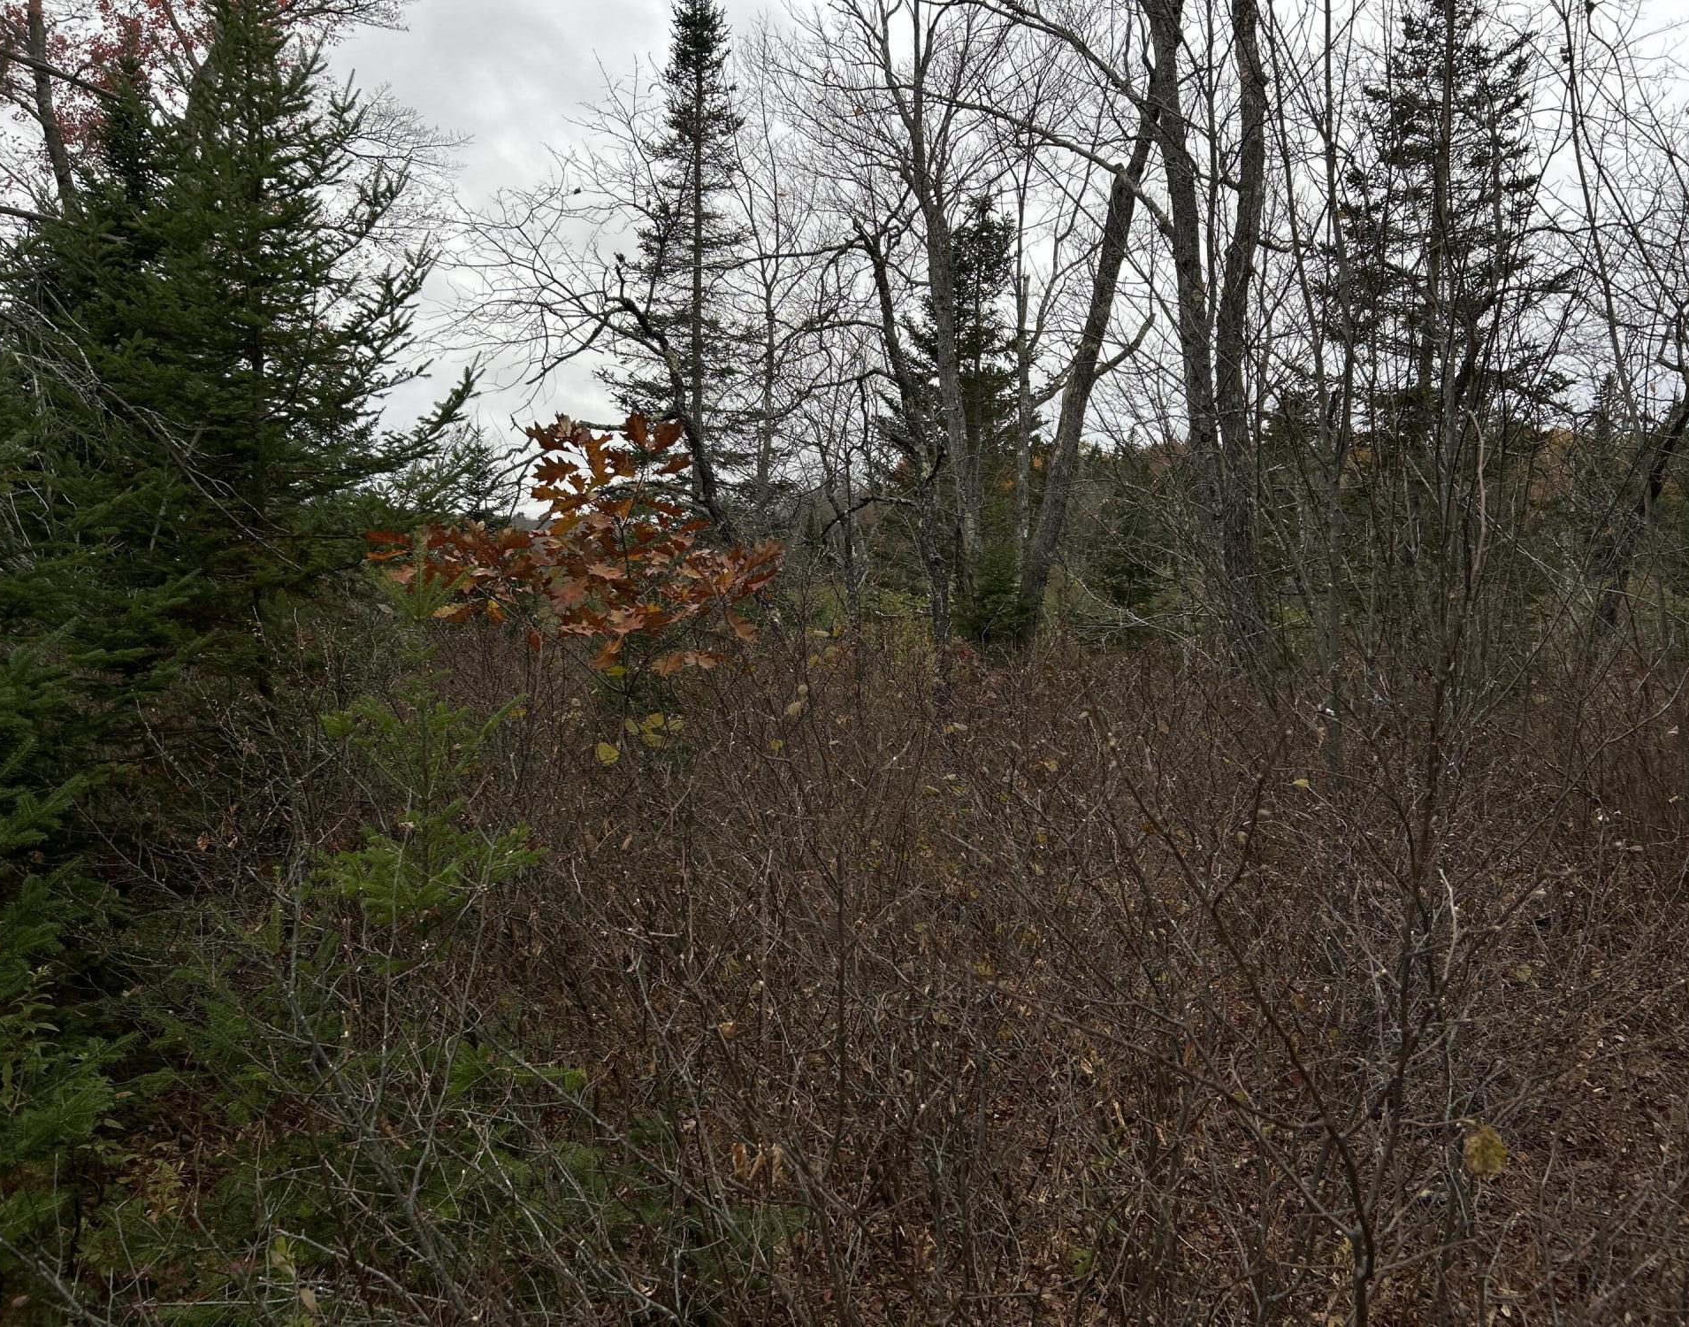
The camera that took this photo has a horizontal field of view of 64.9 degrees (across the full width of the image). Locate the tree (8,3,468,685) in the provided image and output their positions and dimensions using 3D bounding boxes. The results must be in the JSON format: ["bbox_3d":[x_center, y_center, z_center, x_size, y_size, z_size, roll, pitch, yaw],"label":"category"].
[{"bbox_3d":[-3.113,-1.540,7.000,2.400,4.800,2.300,0,4,0],"label":"tree"}]

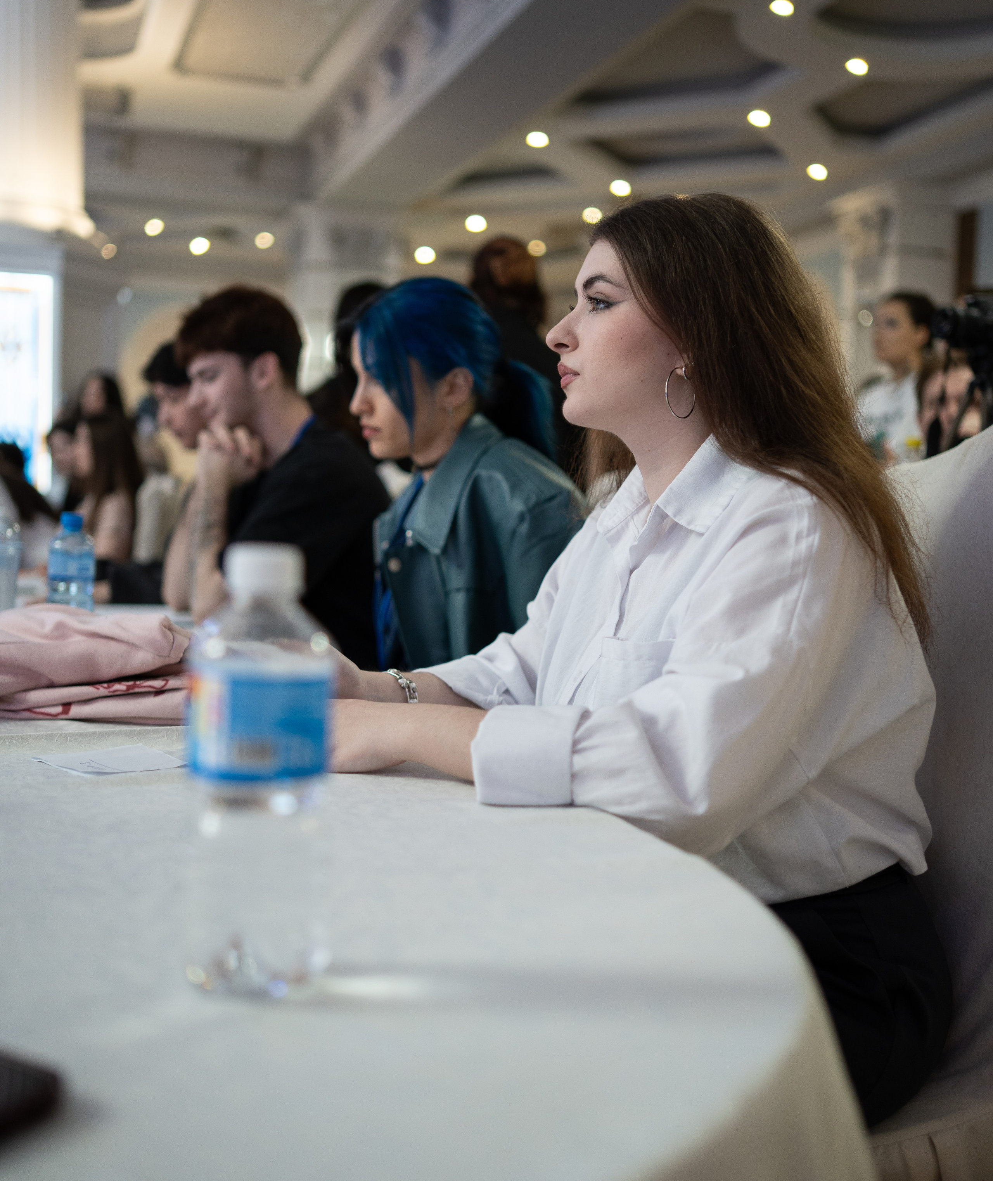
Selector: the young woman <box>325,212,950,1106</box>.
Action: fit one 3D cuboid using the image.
[{"bbox_3d":[0.080,0.260,1.310,0.700,1.260,0.490,-1,4,-22],"label":"young woman"}]

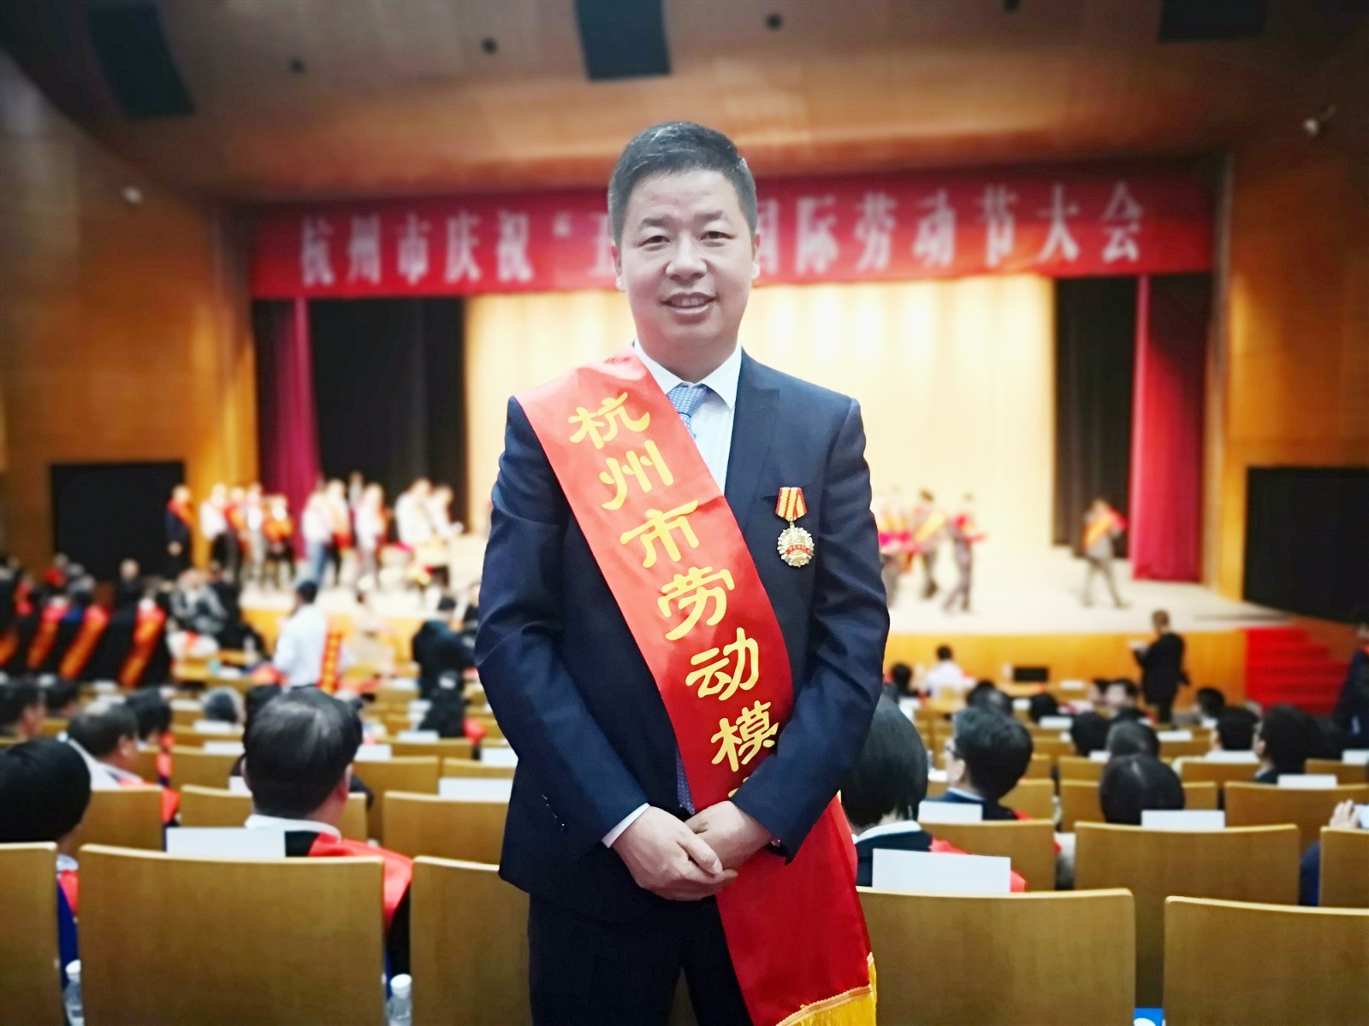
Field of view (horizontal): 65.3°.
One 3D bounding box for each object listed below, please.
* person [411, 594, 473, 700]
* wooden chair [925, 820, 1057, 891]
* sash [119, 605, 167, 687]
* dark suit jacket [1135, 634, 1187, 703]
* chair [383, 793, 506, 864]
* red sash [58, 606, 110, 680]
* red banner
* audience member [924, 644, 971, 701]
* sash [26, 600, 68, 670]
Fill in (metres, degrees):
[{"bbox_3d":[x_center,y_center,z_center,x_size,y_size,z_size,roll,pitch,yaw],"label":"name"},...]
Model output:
[{"bbox_3d":[-2.082,1.542,9.275,0.500,1.680,0.520,-5,7,-45],"label":"person"},{"bbox_3d":[0.625,1.136,2.770,0.530,0.930,0.600,0,5,7],"label":"wooden chair"},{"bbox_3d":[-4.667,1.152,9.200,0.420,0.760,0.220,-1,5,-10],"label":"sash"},{"bbox_3d":[5.087,1.661,11.400,0.360,0.780,0.500,3,6,35],"label":"dark suit jacket"},{"bbox_3d":[-0.448,1.130,2.894,0.530,0.930,0.600,0,5,7],"label":"chair"},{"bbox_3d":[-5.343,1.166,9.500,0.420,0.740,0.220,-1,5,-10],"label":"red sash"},{"bbox_3d":[0.244,-4.887,19.000,17.100,1.800,0.100,0,5,8],"label":"red banner"},{"bbox_3d":[2.859,2.062,11.776,0.500,1.280,0.700,0,5,4],"label":"audience member"},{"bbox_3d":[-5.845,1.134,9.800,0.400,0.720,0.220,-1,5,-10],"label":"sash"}]

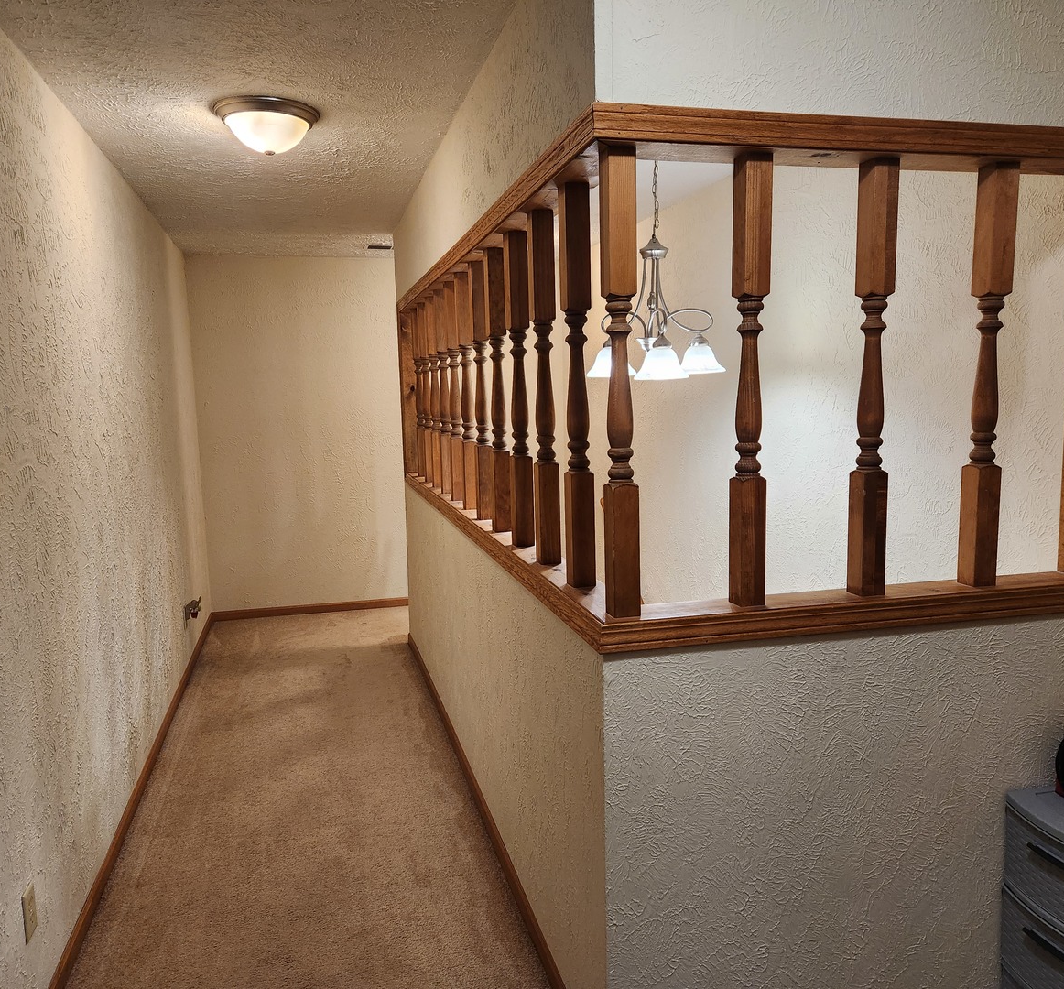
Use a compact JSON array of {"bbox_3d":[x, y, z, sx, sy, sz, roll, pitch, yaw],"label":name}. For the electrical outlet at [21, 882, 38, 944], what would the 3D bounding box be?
[{"bbox_3d":[-1.185,0.987,2.065,0.008,0.115,0.071,-3,7,-14],"label":"electrical outlet"}]

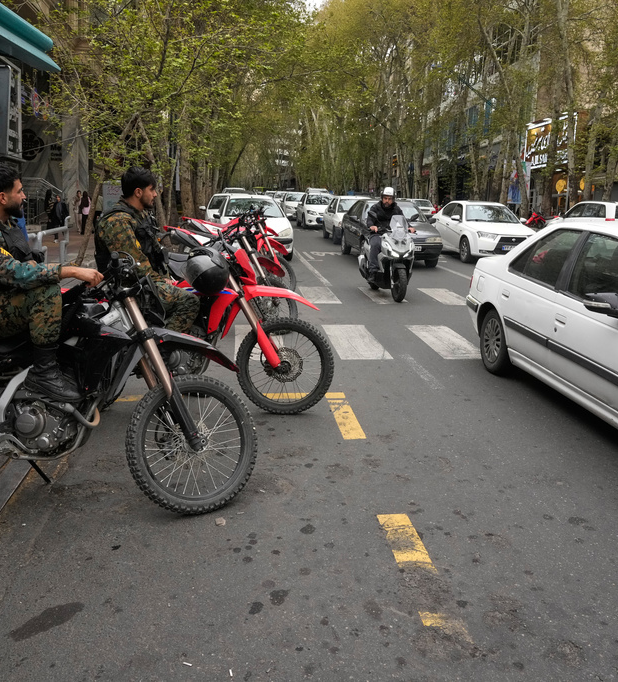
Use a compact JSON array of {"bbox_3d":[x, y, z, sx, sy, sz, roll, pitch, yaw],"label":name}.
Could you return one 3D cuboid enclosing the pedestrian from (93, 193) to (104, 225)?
[{"bbox_3d":[-8.020,-4.944,26.000,0.500,1.700,0.400,-9,15,-44],"label":"pedestrian"}]

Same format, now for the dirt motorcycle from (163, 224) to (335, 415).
[{"bbox_3d":[-0.910,-0.081,4.777,2.200,1.230,0.820,1,12,-3],"label":"dirt motorcycle"}]

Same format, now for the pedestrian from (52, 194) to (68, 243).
[{"bbox_3d":[-8.801,-4.322,24.246,0.520,1.680,0.420,1,10,-3],"label":"pedestrian"}]

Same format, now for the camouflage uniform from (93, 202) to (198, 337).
[{"bbox_3d":[-1.112,-0.465,4.700,0.700,0.970,0.580,1,11,-3],"label":"camouflage uniform"}]

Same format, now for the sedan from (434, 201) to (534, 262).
[{"bbox_3d":[4.346,-2.850,17.326,1.750,1.460,4.500,0,12,-4],"label":"sedan"}]

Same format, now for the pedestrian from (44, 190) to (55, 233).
[{"bbox_3d":[-9.550,-4.738,25.144,0.480,1.650,0.380,0,10,-12],"label":"pedestrian"}]

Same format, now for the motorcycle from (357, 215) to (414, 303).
[{"bbox_3d":[1.224,-1.298,10.470,0.740,1.200,1.930,-1,11,-10],"label":"motorcycle"}]

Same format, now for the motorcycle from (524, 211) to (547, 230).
[{"bbox_3d":[11.435,-5.904,34.000,2.100,1.150,0.800,-7,13,-40],"label":"motorcycle"}]

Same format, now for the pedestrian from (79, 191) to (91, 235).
[{"bbox_3d":[-8.403,-4.802,25.600,0.460,1.640,0.340,-1,11,-11],"label":"pedestrian"}]

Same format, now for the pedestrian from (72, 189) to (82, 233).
[{"bbox_3d":[-8.820,-4.919,26.000,0.460,1.660,0.360,-2,11,-17],"label":"pedestrian"}]

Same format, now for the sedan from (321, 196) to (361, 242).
[{"bbox_3d":[1.440,-3.893,21.640,1.640,1.450,4.050,0,13,-7],"label":"sedan"}]

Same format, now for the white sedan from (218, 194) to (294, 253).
[{"bbox_3d":[-1.321,-2.819,16.760,1.660,1.440,3.950,0,12,-7],"label":"white sedan"}]

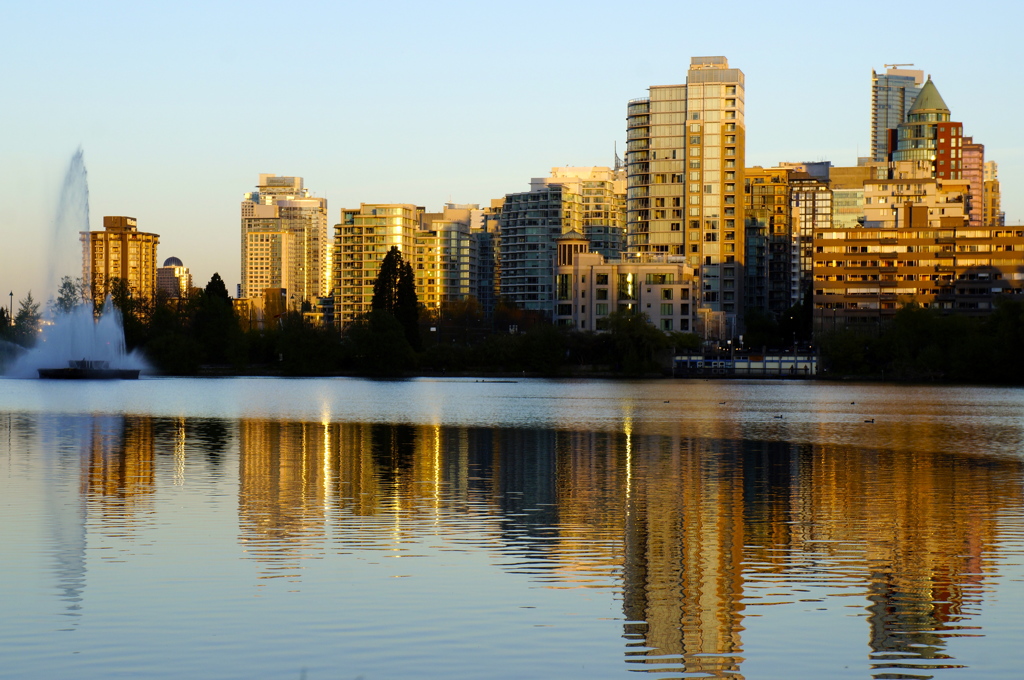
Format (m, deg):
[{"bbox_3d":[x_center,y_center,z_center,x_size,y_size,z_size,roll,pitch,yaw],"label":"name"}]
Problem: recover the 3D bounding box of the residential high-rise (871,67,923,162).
[{"bbox_3d":[290.970,-106.220,1757.270,37.080,195.290,35.130,0,-1,13],"label":"residential high-rise"}]

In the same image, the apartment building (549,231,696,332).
[{"bbox_3d":[22.720,-8.880,465.550,25.280,24.690,21.390,0,-1,13],"label":"apartment building"}]

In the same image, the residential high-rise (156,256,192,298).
[{"bbox_3d":[-302.510,-31.210,2088.520,23.330,86.120,25.280,0,-1,14],"label":"residential high-rise"}]

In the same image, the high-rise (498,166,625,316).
[{"bbox_3d":[17.340,-25.770,800.090,36.980,64.530,33.080,0,-1,13],"label":"high-rise"}]

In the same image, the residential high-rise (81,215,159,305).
[{"bbox_3d":[-167.690,-22.060,996.190,30.000,59.840,30.000,0,-1,13],"label":"residential high-rise"}]

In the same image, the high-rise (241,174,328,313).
[{"bbox_3d":[-140.370,-45.060,1433.570,42.400,110.300,36.620,0,-1,13],"label":"high-rise"}]

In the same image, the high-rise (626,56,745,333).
[{"bbox_3d":[40.350,-30.080,538.810,23.760,67.690,22.300,0,-1,13],"label":"high-rise"}]

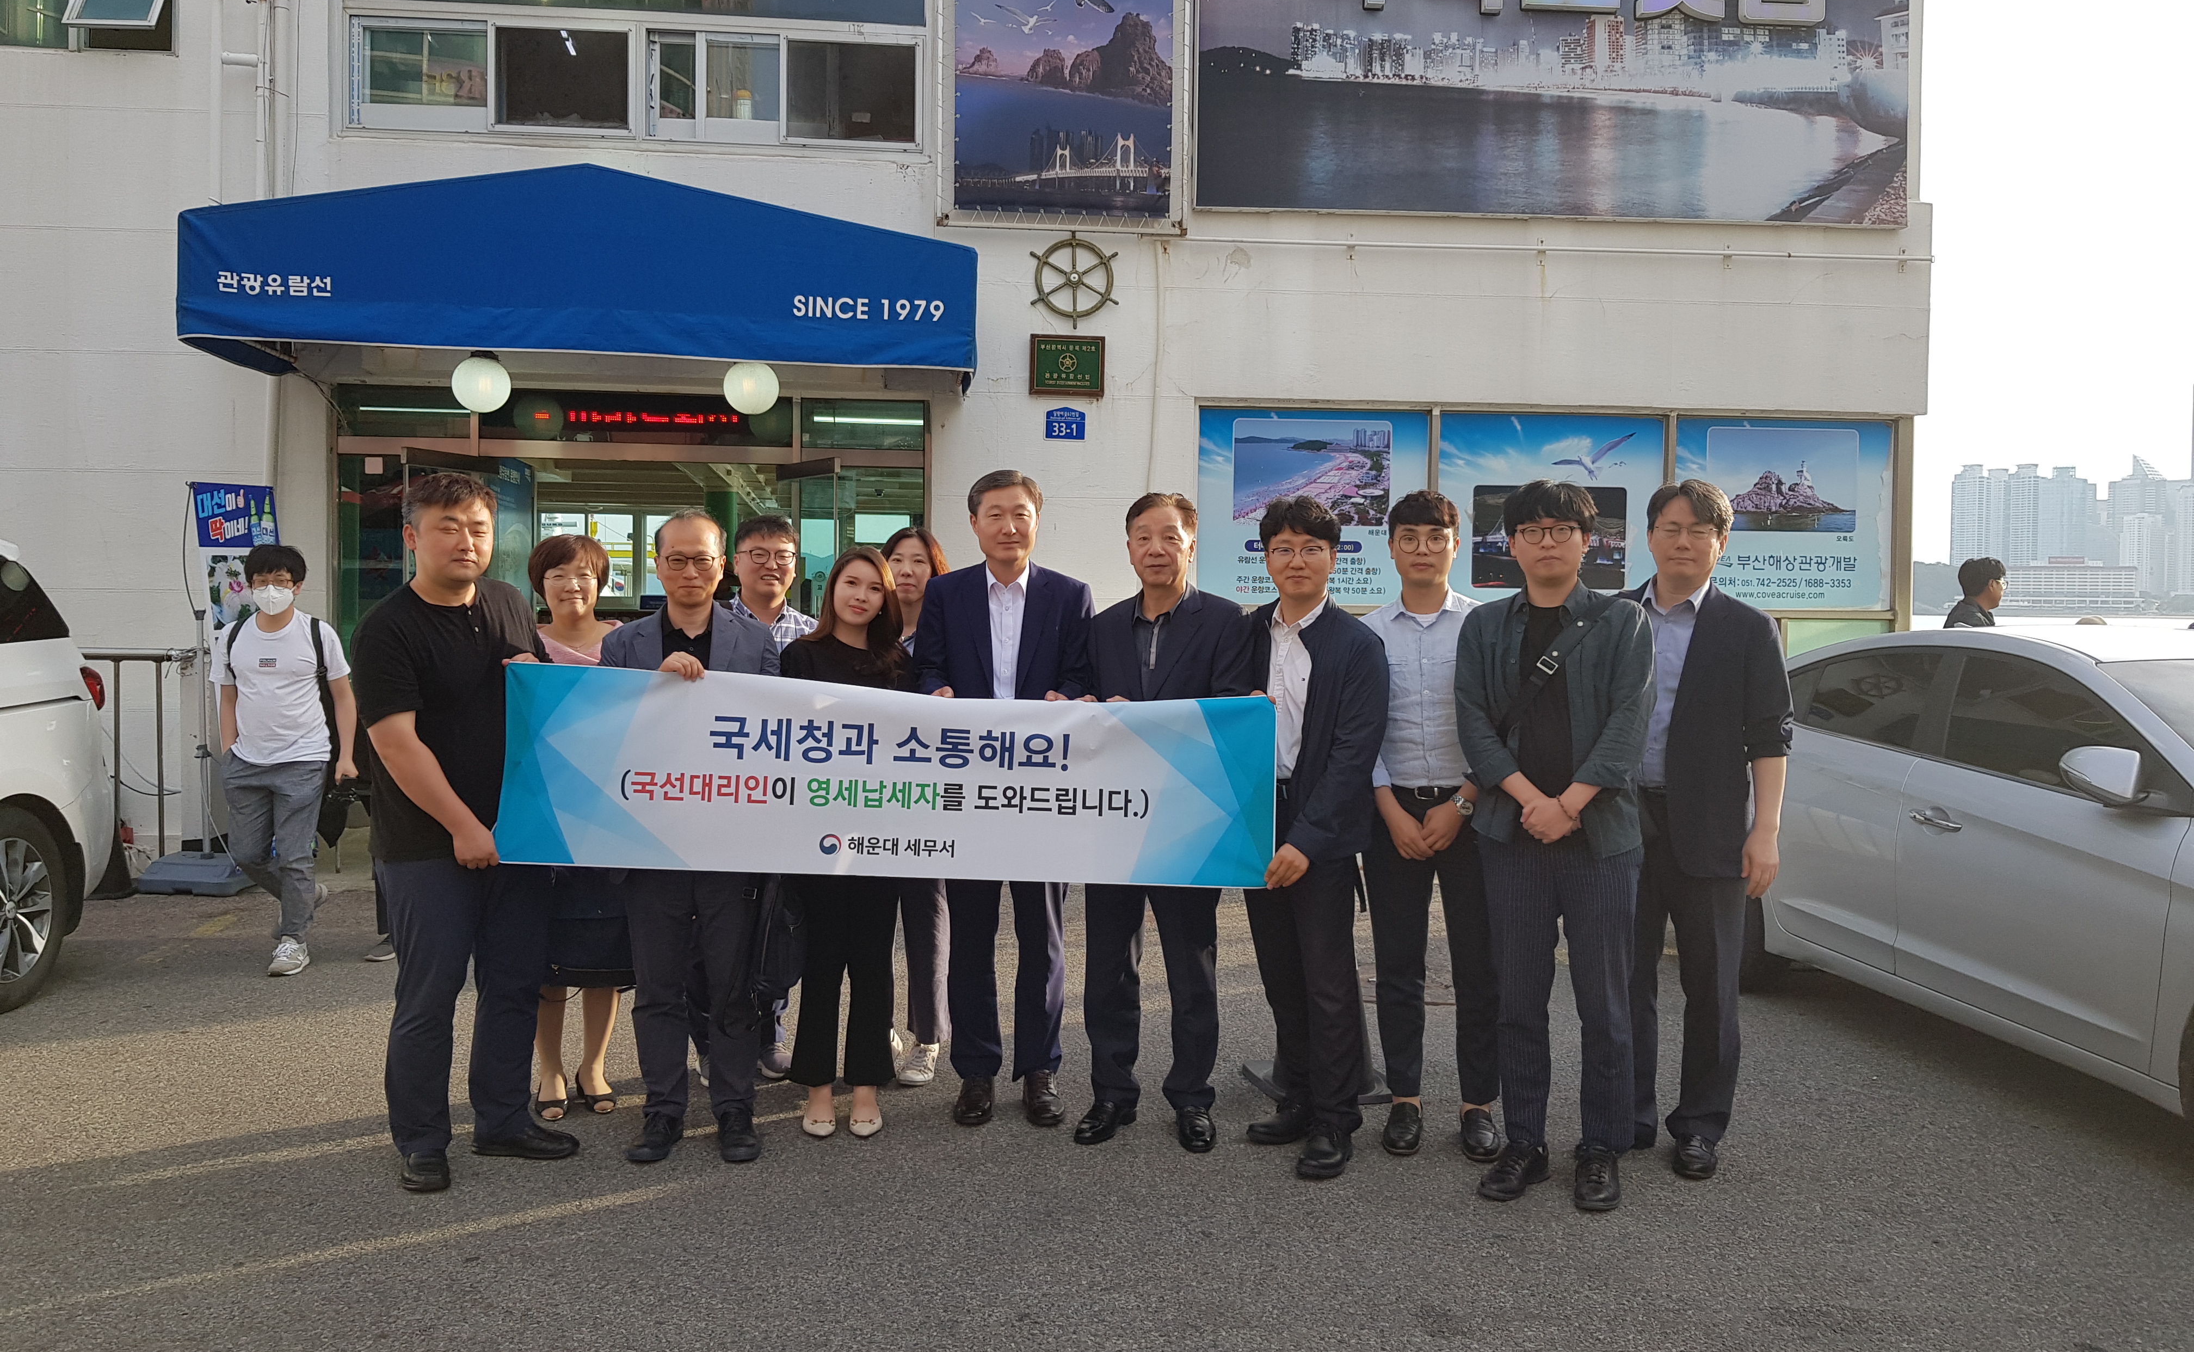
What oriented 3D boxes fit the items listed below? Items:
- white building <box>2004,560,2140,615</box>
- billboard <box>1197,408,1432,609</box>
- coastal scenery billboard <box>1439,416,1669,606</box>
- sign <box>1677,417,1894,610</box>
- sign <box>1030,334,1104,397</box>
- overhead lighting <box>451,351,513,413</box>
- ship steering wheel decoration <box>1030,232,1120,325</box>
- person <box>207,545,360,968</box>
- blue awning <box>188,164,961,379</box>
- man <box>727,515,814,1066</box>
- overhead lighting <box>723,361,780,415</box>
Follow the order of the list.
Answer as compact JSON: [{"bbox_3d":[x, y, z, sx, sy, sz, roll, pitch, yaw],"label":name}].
[{"bbox_3d":[836.728,-78.282,1435.000,121.115,45.787,30.000,0,2,0],"label":"white building"},{"bbox_3d":[1.326,-1.021,10.039,1.457,1.200,0.040,0,2,-7],"label":"billboard"},{"bbox_3d":[2.825,-1.028,10.212,1.480,1.178,0.040,0,2,-7],"label":"coastal scenery billboard"},{"bbox_3d":[4.328,-1.018,10.386,1.434,1.204,0.040,0,2,-7],"label":"sign"},{"bbox_3d":[-0.176,-1.826,9.731,0.442,0.354,0.040,0,2,-7],"label":"sign"},{"bbox_3d":[-3.281,-1.567,8.798,0.295,0.335,0.295,0,2,-7],"label":"overhead lighting"},{"bbox_3d":[-0.131,-2.337,9.684,0.522,0.577,0.080,0,2,-7],"label":"ship steering wheel decoration"},{"bbox_3d":[-3.219,0.313,6.665,0.530,1.682,0.500,0,2,-12],"label":"person"},{"bbox_3d":[-2.584,-2.079,8.782,3.827,0.918,1.350,0,2,-7],"label":"blue awning"},{"bbox_3d":[-1.053,0.359,5.213,0.500,1.738,0.360,0,2,-7],"label":"man"},{"bbox_3d":[-1.875,-1.583,8.960,0.295,0.335,0.295,0,2,-7],"label":"overhead lighting"}]

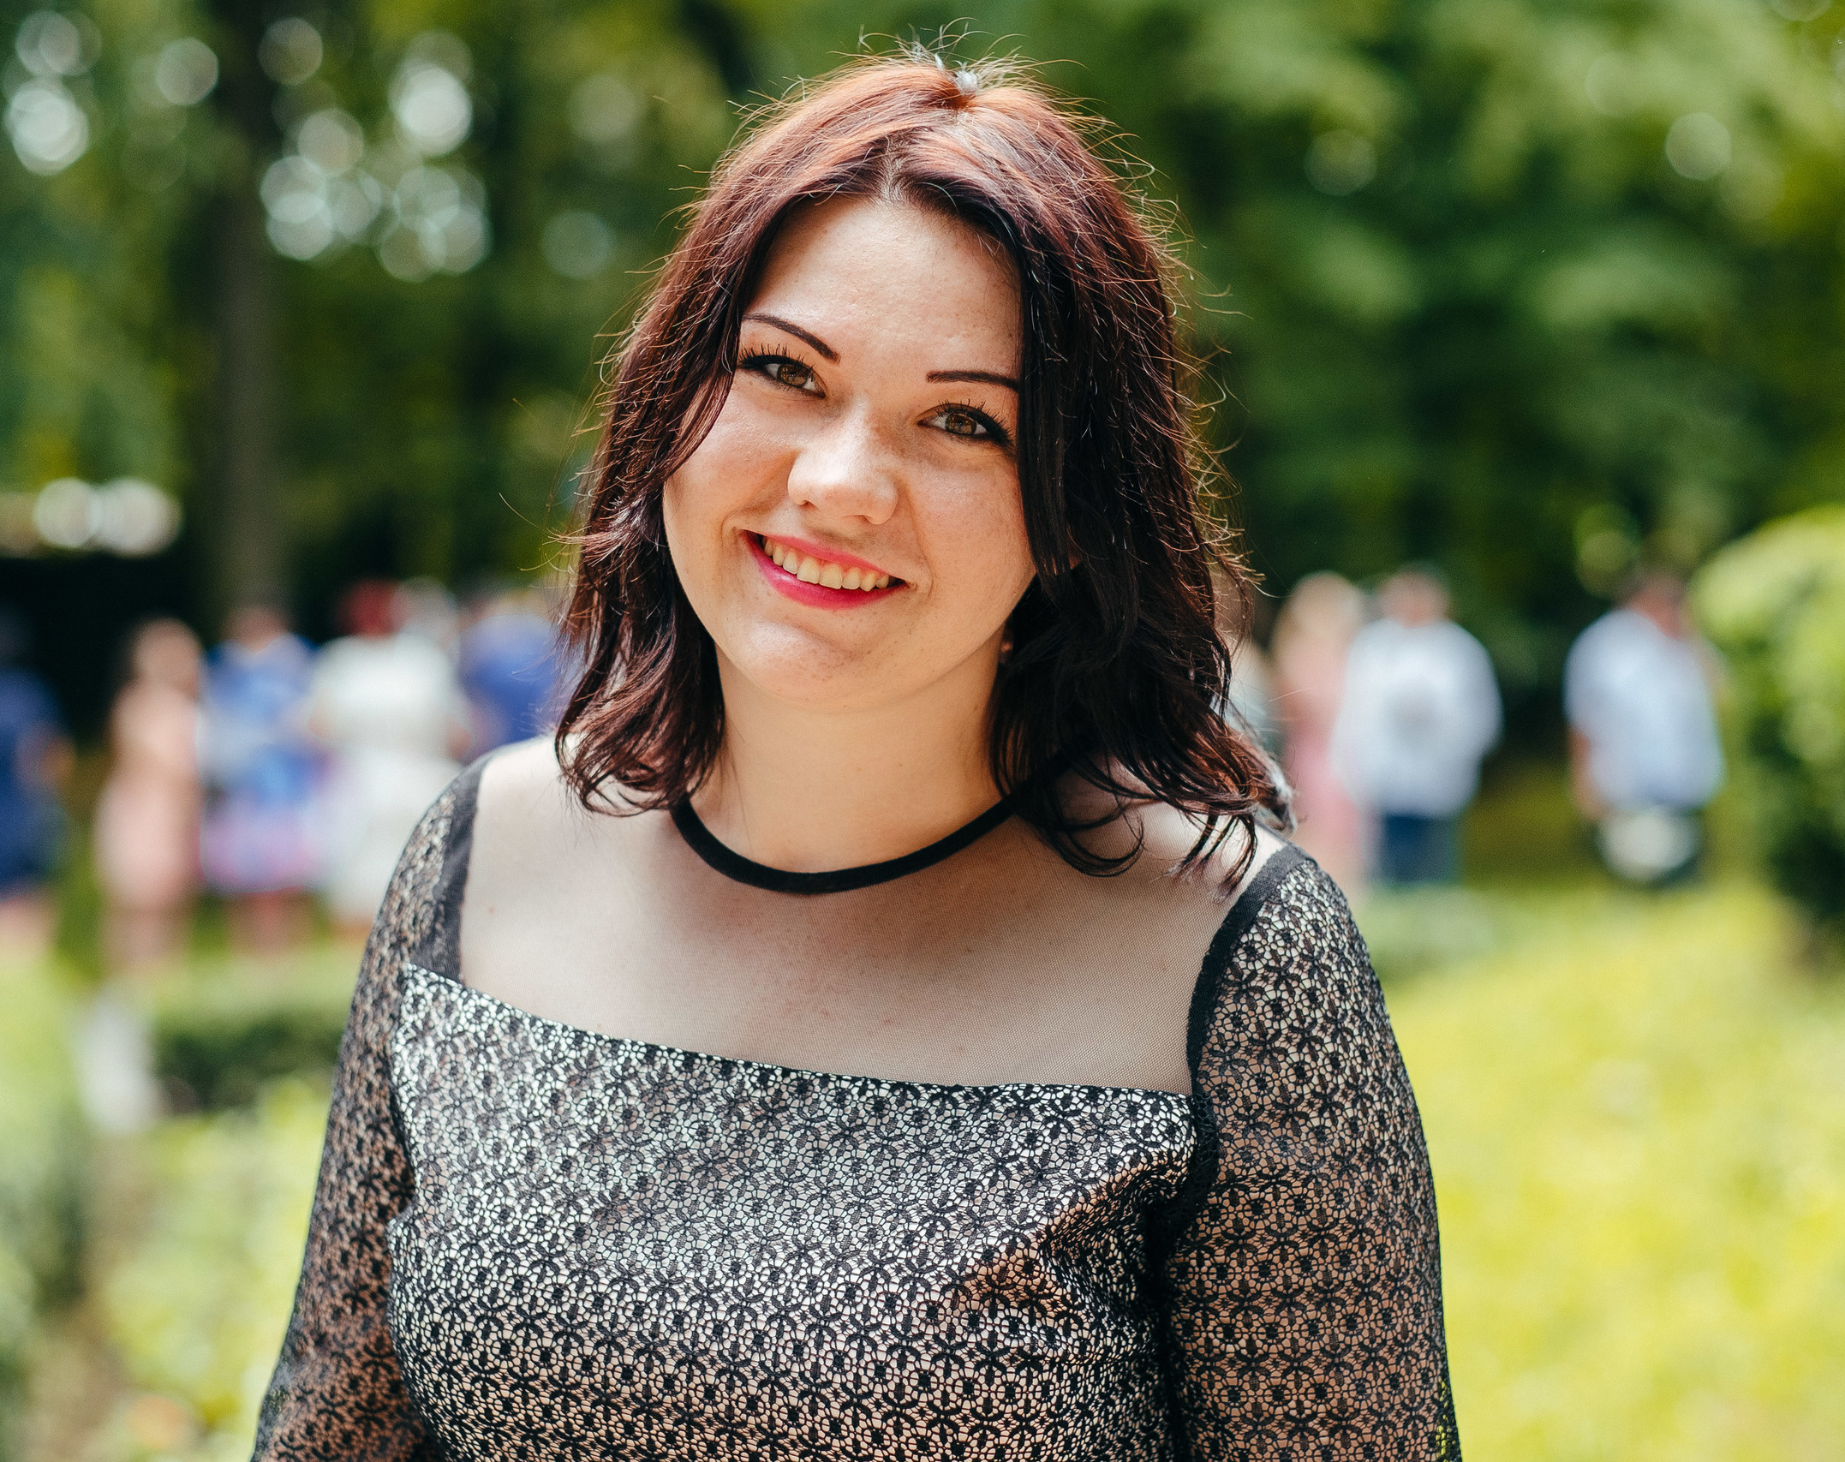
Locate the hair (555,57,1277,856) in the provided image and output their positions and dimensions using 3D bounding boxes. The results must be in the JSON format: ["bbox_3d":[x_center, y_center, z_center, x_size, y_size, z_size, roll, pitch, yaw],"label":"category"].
[{"bbox_3d":[0.006,-0.099,1.880,0.255,0.290,0.230,7,1,11],"label":"hair"}]

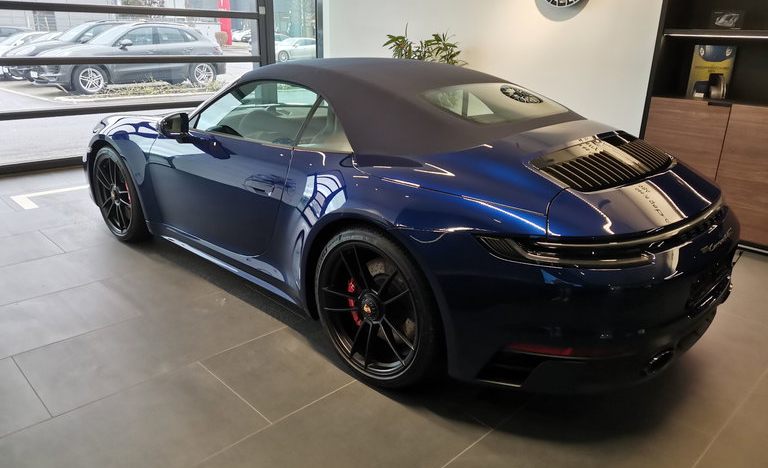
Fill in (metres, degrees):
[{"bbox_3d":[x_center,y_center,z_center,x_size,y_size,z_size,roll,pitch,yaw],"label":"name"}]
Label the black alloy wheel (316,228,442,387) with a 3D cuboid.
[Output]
[{"bbox_3d":[0.019,0.284,2.483,0.715,0.715,0.300,19,26,40],"label":"black alloy wheel"}]

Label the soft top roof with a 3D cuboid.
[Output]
[{"bbox_3d":[0.161,-0.729,3.119,1.660,0.400,1.380,19,26,40],"label":"soft top roof"}]

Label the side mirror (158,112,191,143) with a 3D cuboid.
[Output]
[{"bbox_3d":[-1.165,-0.577,3.182,0.150,0.170,0.225,19,26,40],"label":"side mirror"}]

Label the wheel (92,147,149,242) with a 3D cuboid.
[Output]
[{"bbox_3d":[-1.783,-0.293,4.040,0.680,0.680,0.245,19,26,40],"label":"wheel"}]

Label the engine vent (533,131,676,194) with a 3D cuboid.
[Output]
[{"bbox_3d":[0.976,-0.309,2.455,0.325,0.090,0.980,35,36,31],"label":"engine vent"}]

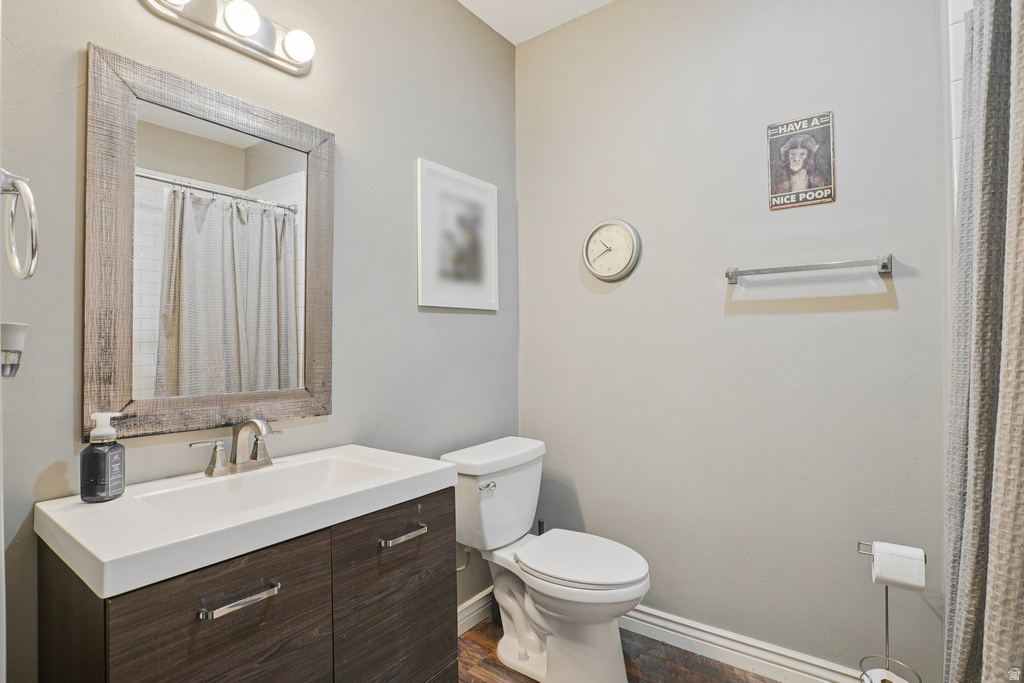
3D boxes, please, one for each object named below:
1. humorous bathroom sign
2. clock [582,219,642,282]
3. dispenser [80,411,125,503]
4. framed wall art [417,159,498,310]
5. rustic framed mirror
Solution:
[{"bbox_3d":[1.000,-0.618,1.676,0.196,0.305,0.010,-1,-2,37],"label":"humorous bathroom sign"},{"bbox_3d":[0.424,-0.396,2.091,0.270,0.270,0.035,-1,-2,37],"label":"clock"},{"bbox_3d":[-0.889,0.249,1.052,0.062,0.184,0.062,0,-1,-7],"label":"dispenser"},{"bbox_3d":[-0.217,-0.428,2.066,0.025,0.576,0.471,-1,-2,37],"label":"framed wall art"},{"bbox_3d":[-0.770,-0.222,1.324,0.026,0.899,0.608,-1,-2,37],"label":"rustic framed mirror"}]

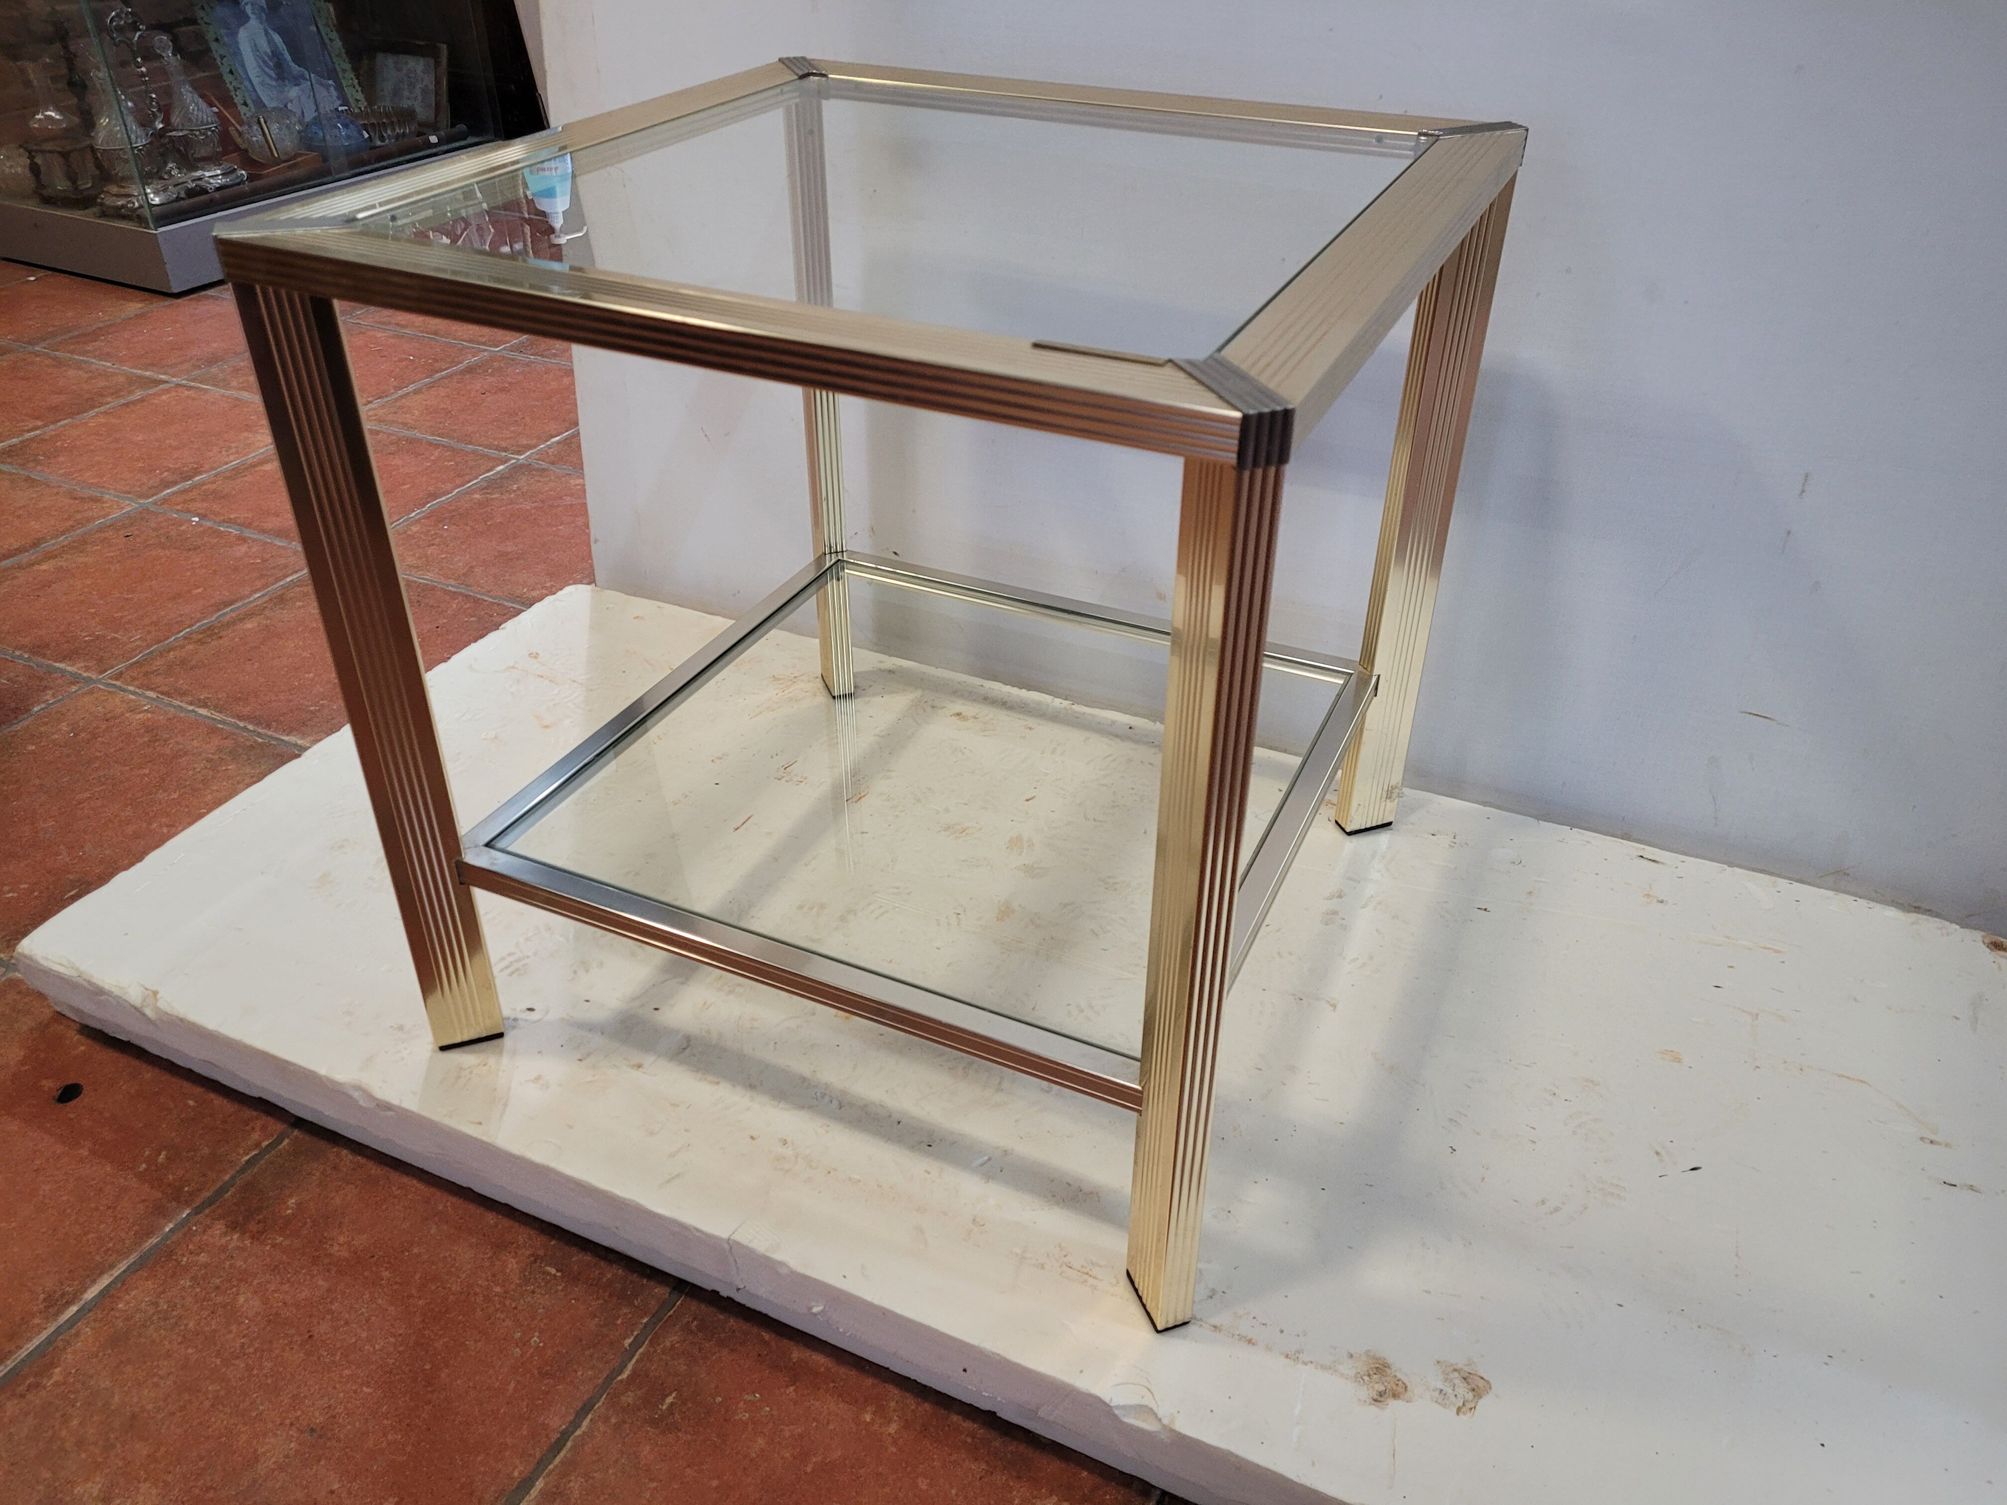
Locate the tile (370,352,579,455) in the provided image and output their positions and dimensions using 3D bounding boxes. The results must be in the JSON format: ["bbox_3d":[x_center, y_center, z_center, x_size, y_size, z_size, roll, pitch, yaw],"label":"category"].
[{"bbox_3d":[-0.697,-0.492,2.118,0.302,0.012,0.302,15,37,21],"label":"tile"}]

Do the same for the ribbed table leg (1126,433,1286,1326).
[{"bbox_3d":[0.086,0.094,0.700,0.019,0.504,0.044,-11,36,-17],"label":"ribbed table leg"}]

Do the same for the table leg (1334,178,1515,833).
[{"bbox_3d":[0.291,-0.151,1.064,0.044,0.504,0.019,-11,36,-17],"label":"table leg"}]

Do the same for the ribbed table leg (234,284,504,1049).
[{"bbox_3d":[-0.353,-0.023,0.869,0.044,0.504,0.019,-11,36,-17],"label":"ribbed table leg"}]

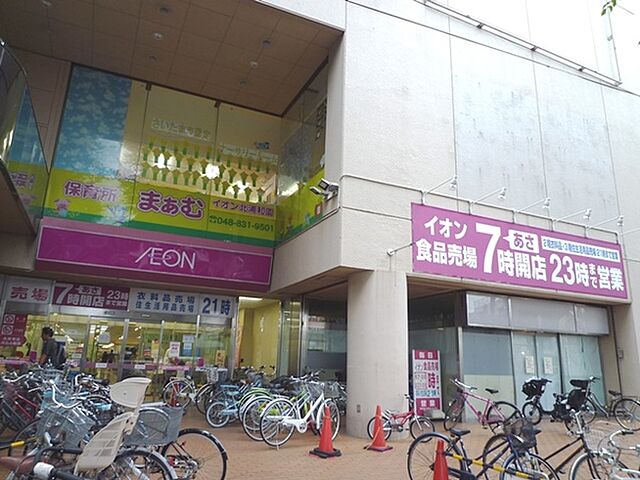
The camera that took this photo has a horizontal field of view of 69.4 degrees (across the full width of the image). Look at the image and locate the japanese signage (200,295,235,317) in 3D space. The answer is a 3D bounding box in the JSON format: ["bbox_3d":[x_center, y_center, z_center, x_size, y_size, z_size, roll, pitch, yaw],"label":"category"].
[{"bbox_3d":[-2.885,1.894,13.143,1.000,0.550,0.060,8,-16,-24],"label":"japanese signage"}]

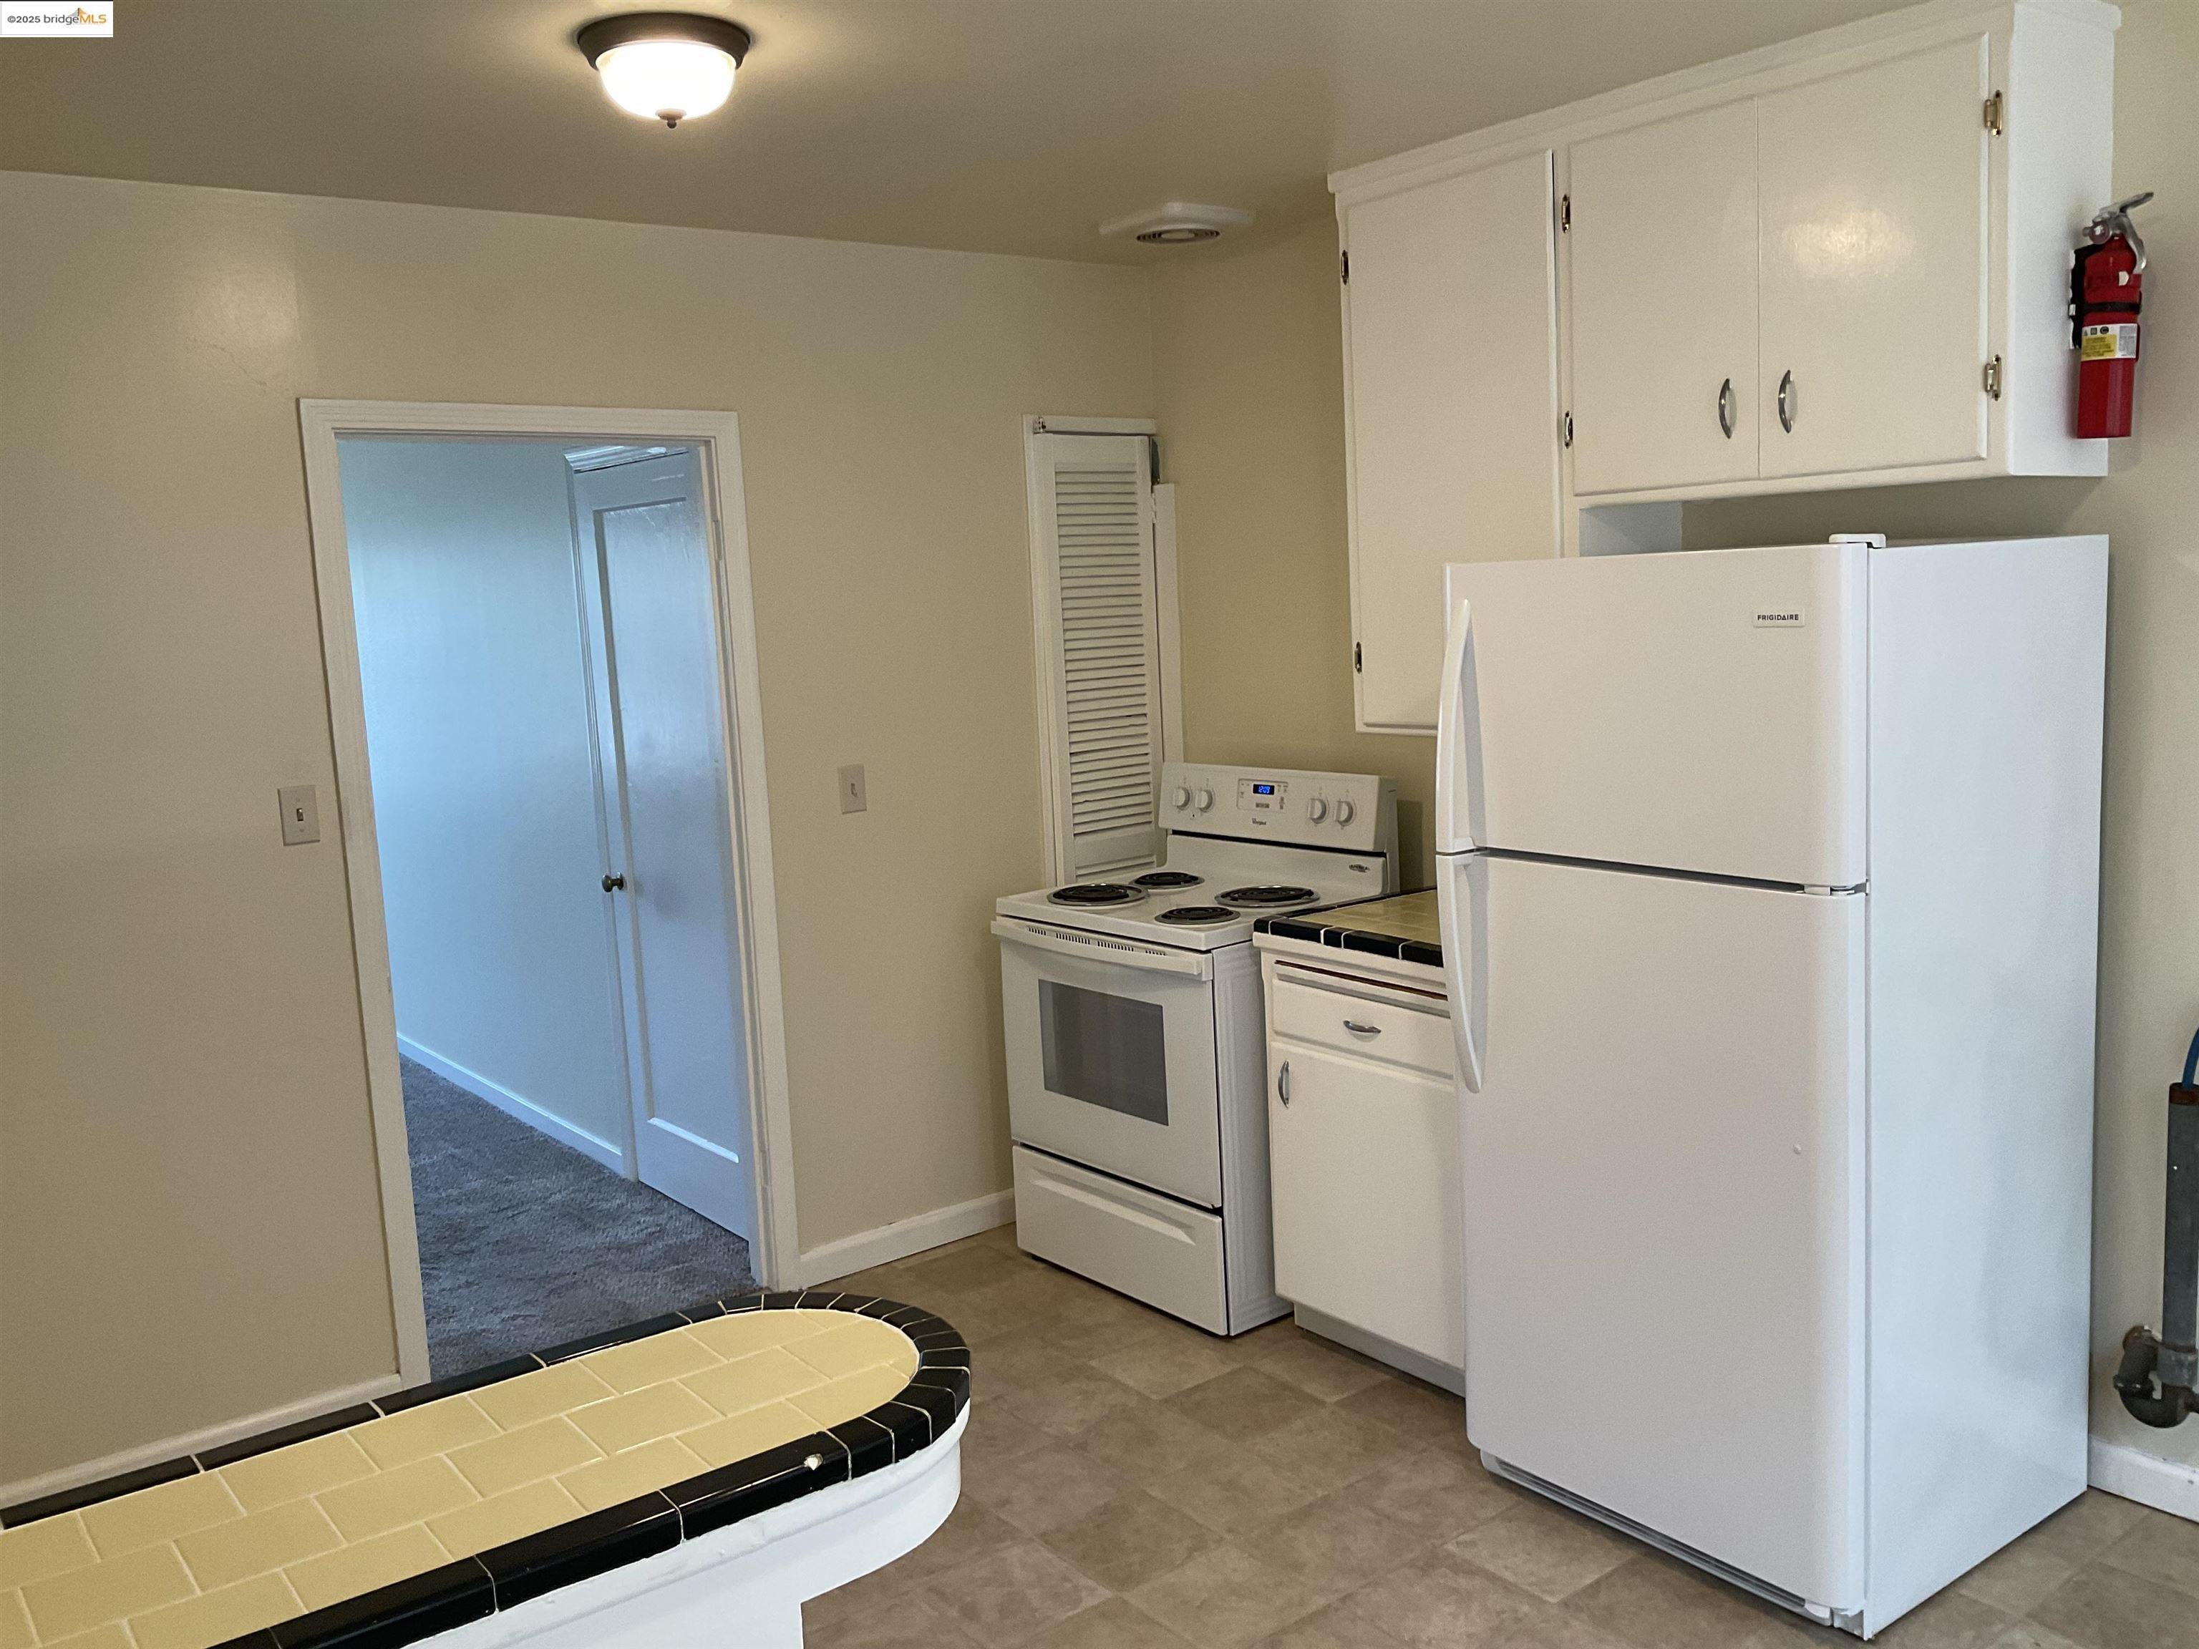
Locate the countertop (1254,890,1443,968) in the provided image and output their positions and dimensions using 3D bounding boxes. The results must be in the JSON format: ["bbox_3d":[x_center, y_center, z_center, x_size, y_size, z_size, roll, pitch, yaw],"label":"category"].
[{"bbox_3d":[0.767,0.204,3.870,0.654,0.034,0.610,-8,9,-37],"label":"countertop"}]

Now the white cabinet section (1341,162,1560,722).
[{"bbox_3d":[0.844,-0.750,3.810,0.341,1.112,0.588,-8,9,-37],"label":"white cabinet section"}]

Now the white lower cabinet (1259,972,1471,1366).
[{"bbox_3d":[0.798,0.665,3.930,0.640,0.904,0.602,-8,9,-37],"label":"white lower cabinet"}]

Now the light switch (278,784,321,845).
[{"bbox_3d":[-1.611,-0.017,3.711,0.071,0.116,0.018,-8,9,-37],"label":"light switch"}]

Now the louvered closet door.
[{"bbox_3d":[0.030,-0.011,4.978,0.385,2.042,0.036,-8,9,-37],"label":"louvered closet door"}]

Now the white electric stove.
[{"bbox_3d":[0.228,0.489,4.373,0.684,1.199,0.771,-8,9,-37],"label":"white electric stove"}]

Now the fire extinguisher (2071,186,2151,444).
[{"bbox_3d":[1.584,-0.792,2.888,0.095,0.364,0.130,-8,9,-37],"label":"fire extinguisher"}]

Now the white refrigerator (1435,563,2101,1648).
[{"bbox_3d":[1.126,0.364,3.157,0.799,1.661,0.738,-8,9,-37],"label":"white refrigerator"}]

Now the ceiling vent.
[{"bbox_3d":[0.184,-1.389,4.320,0.325,0.044,0.325,-8,9,-37],"label":"ceiling vent"}]

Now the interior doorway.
[{"bbox_3d":[-1.184,0.142,4.102,0.951,2.093,0.131,-8,9,-37],"label":"interior doorway"}]

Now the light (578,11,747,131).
[{"bbox_3d":[-0.647,-1.109,2.759,0.258,0.128,0.258,-8,9,-37],"label":"light"}]

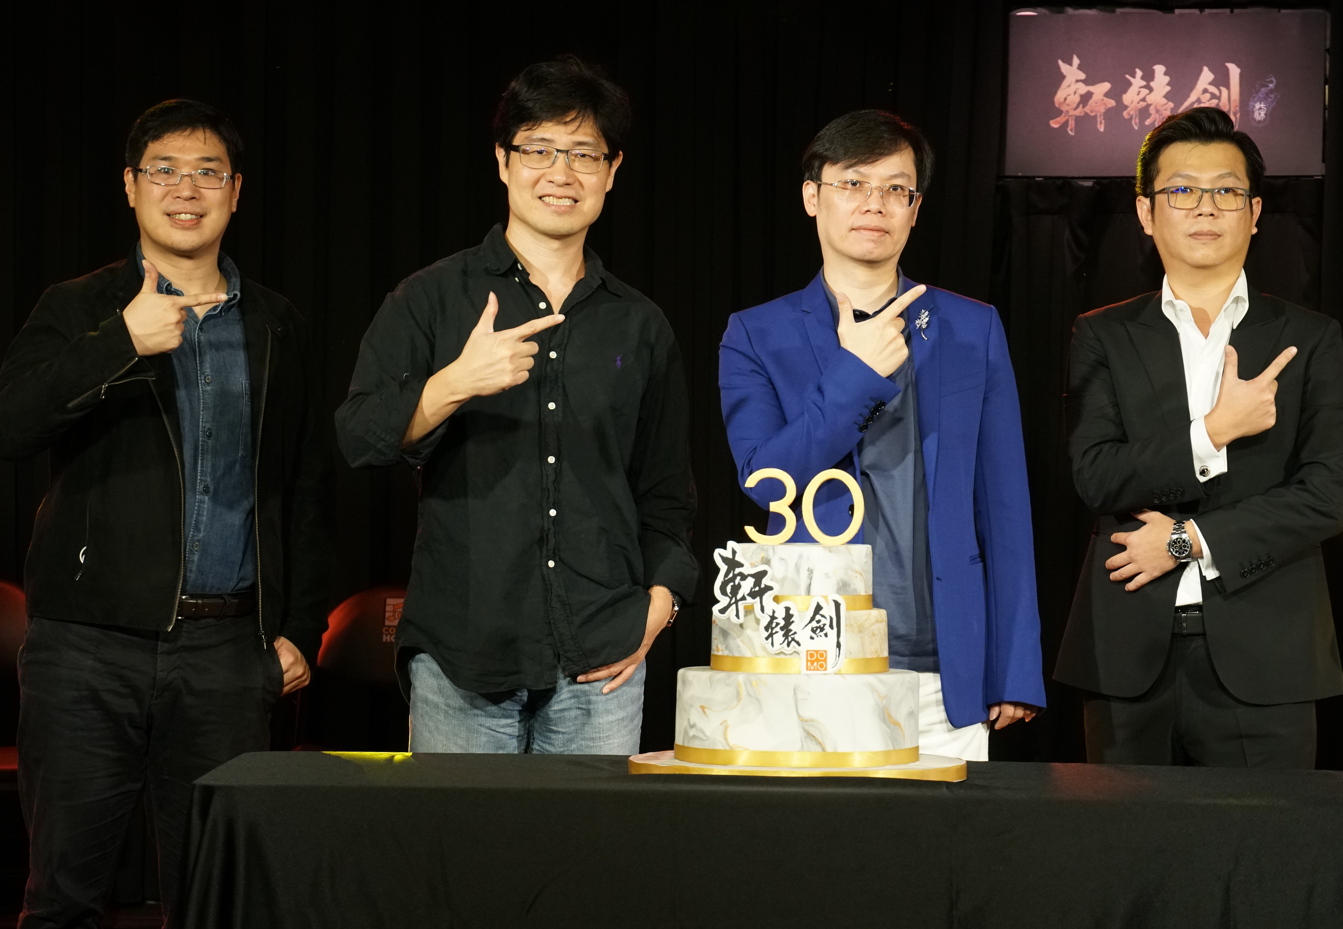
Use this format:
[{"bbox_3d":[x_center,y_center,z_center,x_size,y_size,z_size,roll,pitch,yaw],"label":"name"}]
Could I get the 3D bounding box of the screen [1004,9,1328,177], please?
[{"bbox_3d":[1.330,-0.998,10.300,0.867,0.450,0.060,1,-1,6],"label":"screen"}]

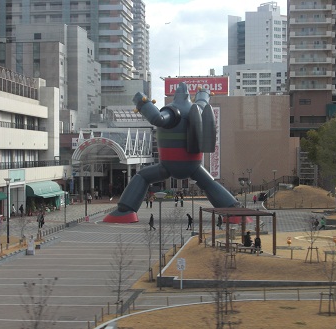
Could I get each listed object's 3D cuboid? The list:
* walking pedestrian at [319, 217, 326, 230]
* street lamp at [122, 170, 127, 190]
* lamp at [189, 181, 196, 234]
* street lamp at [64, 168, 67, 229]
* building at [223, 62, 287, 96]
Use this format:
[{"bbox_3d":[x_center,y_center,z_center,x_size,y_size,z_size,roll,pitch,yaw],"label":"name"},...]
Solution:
[{"bbox_3d":[14.884,5.788,80.579,0.650,1.320,0.500,0,1,0],"label":"walking pedestrian"},{"bbox_3d":[-5.997,3.502,116.053,0.680,5.000,0.680,0,1,0],"label":"street lamp"},{"bbox_3d":[2.315,3.990,78.056,0.620,4.980,0.620,0,1,0],"label":"lamp"},{"bbox_3d":[-10.627,3.494,86.851,0.500,5.750,0.500,0,1,0],"label":"street lamp"},{"bbox_3d":[44.405,-23.440,409.738,36.000,51.500,24.000,0,1,5],"label":"building"}]

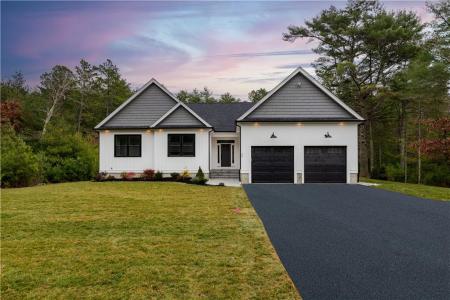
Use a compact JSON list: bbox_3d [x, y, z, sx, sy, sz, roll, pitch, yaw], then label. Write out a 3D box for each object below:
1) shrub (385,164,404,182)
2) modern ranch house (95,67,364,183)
[{"bbox_3d":[12.200,1.680,21.600,1.400,1.270,1.350,0,0,0],"label":"shrub"},{"bbox_3d":[0.050,-1.500,26.000,17.700,7.400,14.000,0,0,0],"label":"modern ranch house"}]

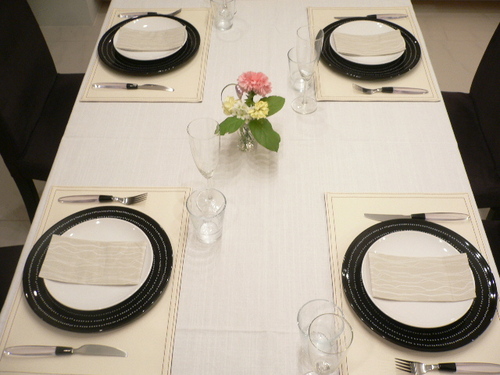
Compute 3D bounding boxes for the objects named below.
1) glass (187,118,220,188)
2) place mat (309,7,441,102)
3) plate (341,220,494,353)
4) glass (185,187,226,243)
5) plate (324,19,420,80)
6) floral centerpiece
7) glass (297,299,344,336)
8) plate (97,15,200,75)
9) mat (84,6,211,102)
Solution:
[{"bbox_3d":[-0.089,-0.042,1.079,0.068,0.228,0.068,0,51,1],"label":"glass"},{"bbox_3d":[0.354,-0.413,1.512,0.334,0.004,0.458,0,51,1],"label":"place mat"},{"bbox_3d":[0.336,0.189,1.016,0.300,0.022,0.300,0,51,1],"label":"plate"},{"bbox_3d":[-0.089,0.065,1.074,0.079,0.103,0.079,0,51,1],"label":"glass"},{"bbox_3d":[0.352,-0.406,1.491,0.300,0.022,0.300,0,51,1],"label":"plate"},{"bbox_3d":[0.006,-0.163,1.202,0.145,0.185,0.140,0,51,1],"label":"floral centerpiece"},{"bbox_3d":[0.123,0.261,0.914,0.079,0.103,0.079,0,51,1],"label":"glass"},{"bbox_3d":[-0.299,-0.421,1.514,0.300,0.022,0.300,0,51,1],"label":"plate"},{"bbox_3d":[-0.293,-0.414,1.523,0.334,0.004,0.458,0,51,1],"label":"mat"}]

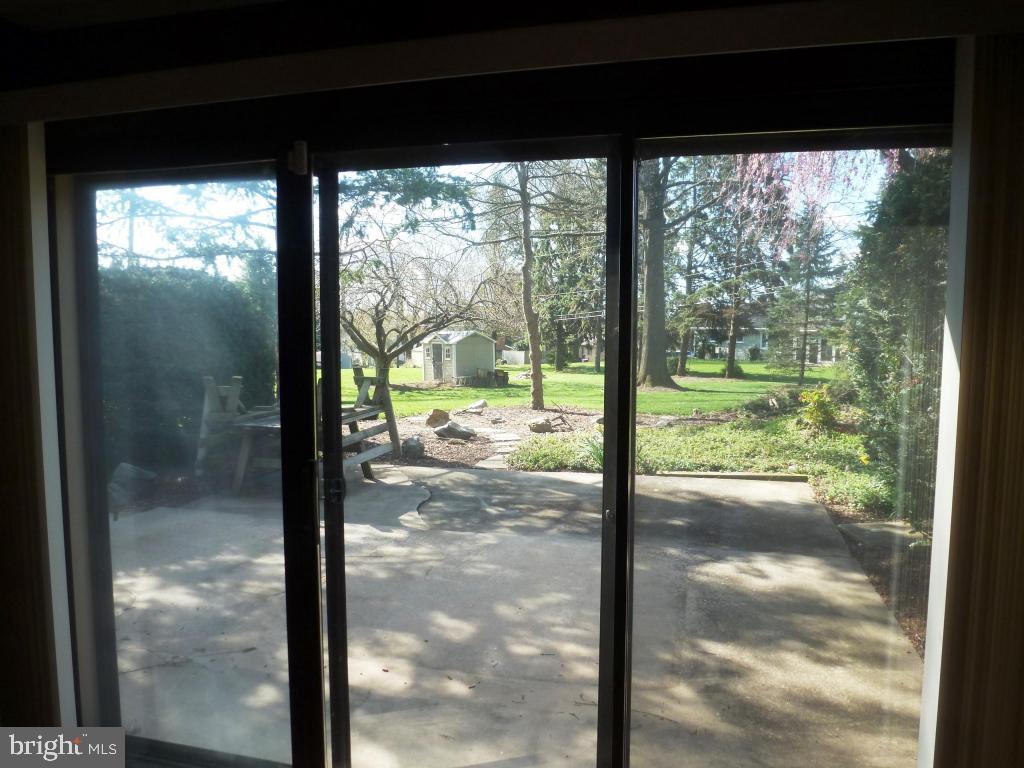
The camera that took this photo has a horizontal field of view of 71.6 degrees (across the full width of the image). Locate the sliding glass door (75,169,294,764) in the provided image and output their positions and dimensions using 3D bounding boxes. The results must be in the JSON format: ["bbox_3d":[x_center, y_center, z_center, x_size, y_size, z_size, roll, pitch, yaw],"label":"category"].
[{"bbox_3d":[-1.017,0.305,2.279,0.810,1.960,0.060,1,5,14],"label":"sliding glass door"}]

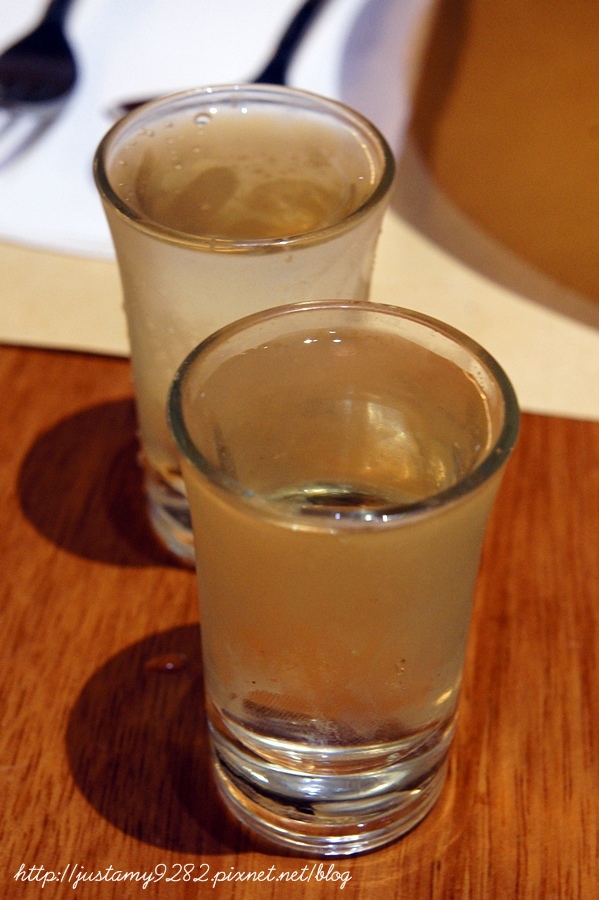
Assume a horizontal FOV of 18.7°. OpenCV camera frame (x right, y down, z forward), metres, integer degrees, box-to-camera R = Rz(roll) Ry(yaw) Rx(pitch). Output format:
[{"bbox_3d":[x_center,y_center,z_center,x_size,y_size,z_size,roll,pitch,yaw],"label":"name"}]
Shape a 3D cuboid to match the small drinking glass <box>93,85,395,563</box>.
[{"bbox_3d":[-0.009,-0.018,0.319,0.048,0.075,0.048,1,42,0],"label":"small drinking glass"}]

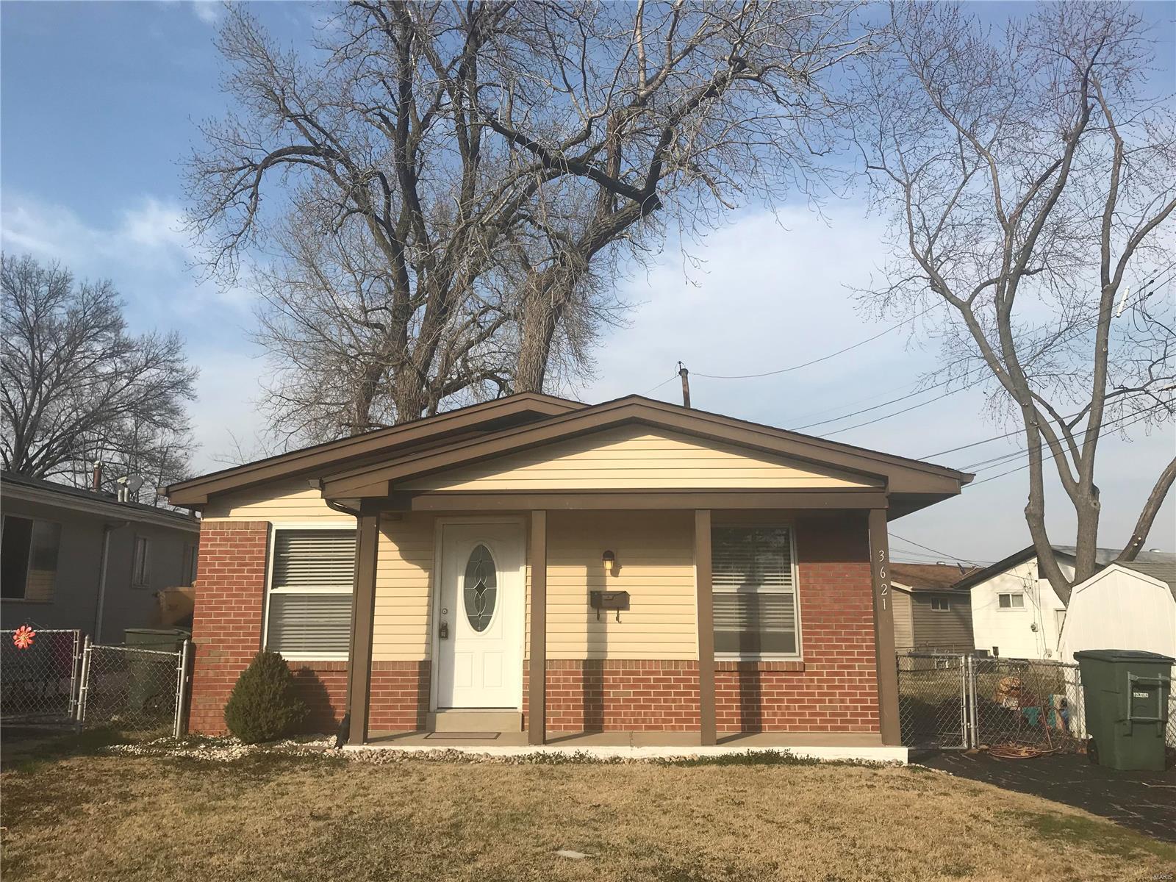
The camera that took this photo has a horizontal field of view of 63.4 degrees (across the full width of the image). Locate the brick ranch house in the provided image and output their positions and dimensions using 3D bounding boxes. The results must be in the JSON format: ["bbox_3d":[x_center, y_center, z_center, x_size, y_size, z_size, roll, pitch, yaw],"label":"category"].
[{"bbox_3d":[-0.257,2.257,14.991,8.240,3.770,12.300,0,-11,2],"label":"brick ranch house"}]

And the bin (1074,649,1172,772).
[{"bbox_3d":[5.110,2.543,9.101,0.630,1.070,0.800,-1,-11,4],"label":"bin"}]

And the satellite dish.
[{"bbox_3d":[-10.119,1.025,21.017,0.500,0.620,0.500,-1,-11,7],"label":"satellite dish"}]

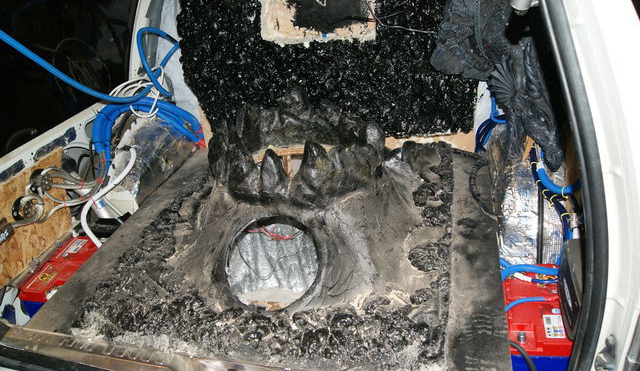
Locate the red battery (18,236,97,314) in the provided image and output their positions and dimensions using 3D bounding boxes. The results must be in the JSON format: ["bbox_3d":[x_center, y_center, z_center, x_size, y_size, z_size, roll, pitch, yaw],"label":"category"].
[{"bbox_3d":[-0.810,0.335,1.628,0.175,0.190,0.280,0,31,13],"label":"red battery"}]

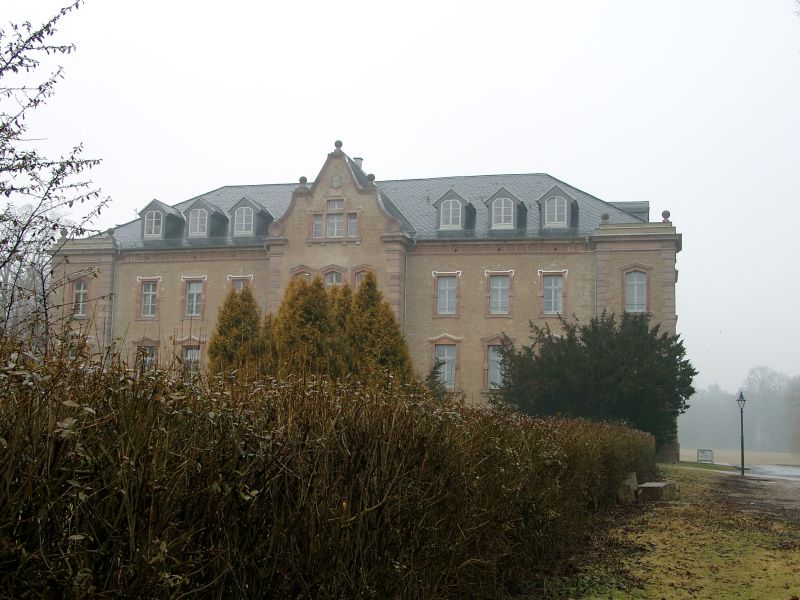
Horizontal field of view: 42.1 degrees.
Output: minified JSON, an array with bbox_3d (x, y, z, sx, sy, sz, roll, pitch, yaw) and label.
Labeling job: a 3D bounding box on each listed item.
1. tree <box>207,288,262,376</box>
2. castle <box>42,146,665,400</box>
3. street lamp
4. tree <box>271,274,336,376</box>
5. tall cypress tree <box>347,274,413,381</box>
[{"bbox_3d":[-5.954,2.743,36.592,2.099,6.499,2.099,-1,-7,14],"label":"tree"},{"bbox_3d":[-1.774,0.838,74.032,41.832,19.858,18.522,-1,-7,14],"label":"castle"},{"bbox_3d":[14.569,5.685,44.223,0.460,3.550,0.460,-1,-7,14],"label":"street lamp"},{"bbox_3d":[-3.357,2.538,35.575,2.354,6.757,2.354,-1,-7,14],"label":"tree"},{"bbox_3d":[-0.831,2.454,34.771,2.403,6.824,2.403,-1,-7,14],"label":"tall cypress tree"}]

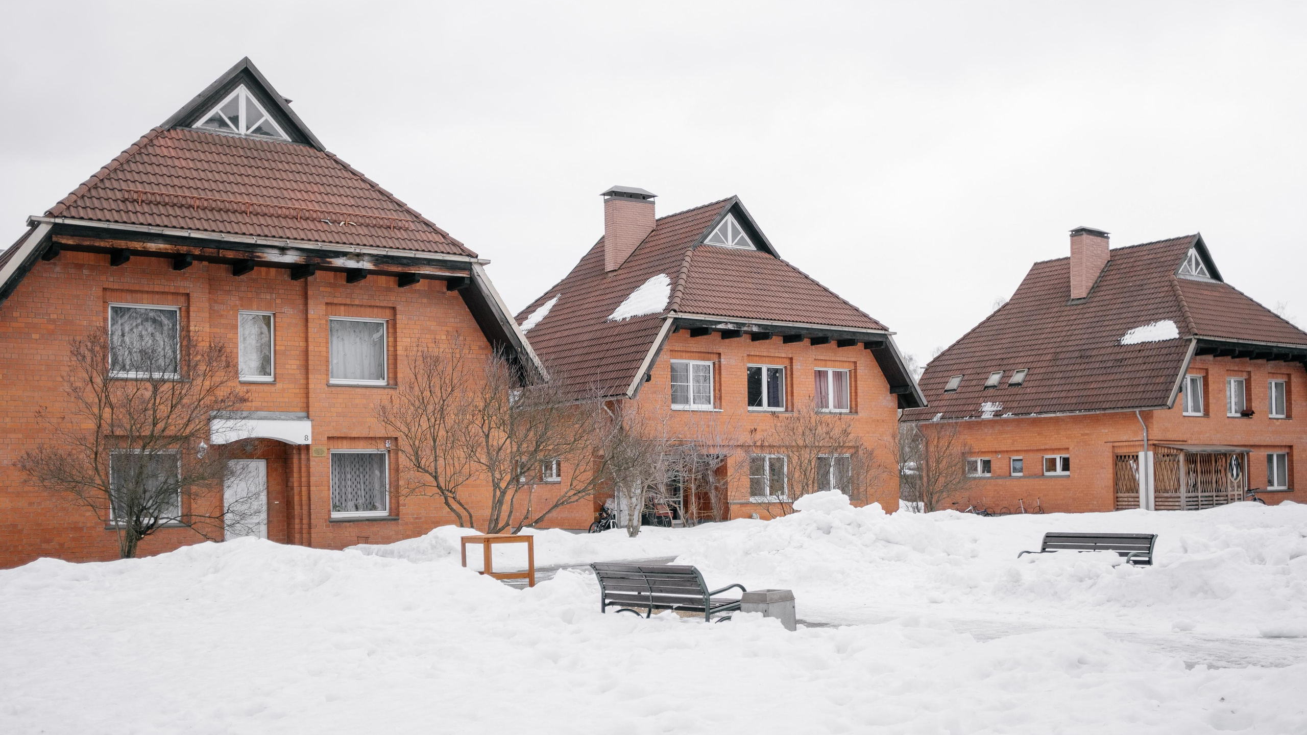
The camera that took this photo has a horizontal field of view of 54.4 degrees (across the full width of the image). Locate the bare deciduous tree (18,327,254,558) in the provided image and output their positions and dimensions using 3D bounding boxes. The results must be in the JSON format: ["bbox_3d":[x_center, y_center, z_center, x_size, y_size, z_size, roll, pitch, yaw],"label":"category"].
[{"bbox_3d":[-9.360,1.450,23.000,4.250,4.450,4.000,0,-3,-22],"label":"bare deciduous tree"}]

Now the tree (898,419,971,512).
[{"bbox_3d":[10.050,3.600,45.500,2.600,3.500,2.500,-2,-3,12],"label":"tree"}]

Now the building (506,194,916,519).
[{"bbox_3d":[0.610,-0.330,45.600,12.500,11.900,13.200,1,-4,-36],"label":"building"}]

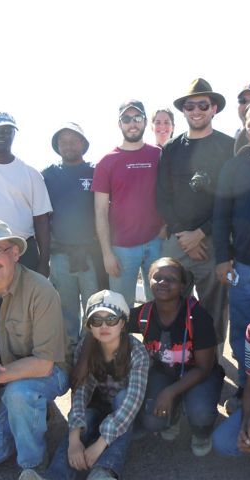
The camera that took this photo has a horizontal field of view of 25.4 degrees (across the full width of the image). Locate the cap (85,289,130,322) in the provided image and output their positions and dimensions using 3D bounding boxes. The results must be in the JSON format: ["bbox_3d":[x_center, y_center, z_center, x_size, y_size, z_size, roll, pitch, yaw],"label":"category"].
[{"bbox_3d":[-0.080,0.298,2.520,0.195,0.150,0.245,1,10,4],"label":"cap"}]

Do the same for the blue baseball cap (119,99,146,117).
[{"bbox_3d":[0.048,-0.788,3.335,0.170,0.125,0.250,0,7,0],"label":"blue baseball cap"}]

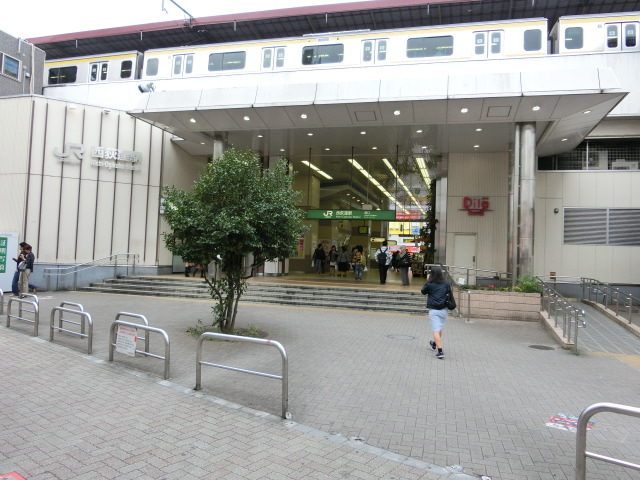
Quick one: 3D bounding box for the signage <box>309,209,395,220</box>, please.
[{"bbox_3d":[1.225,-0.967,17.808,3.520,0.400,0.180,2,-2,13],"label":"signage"}]

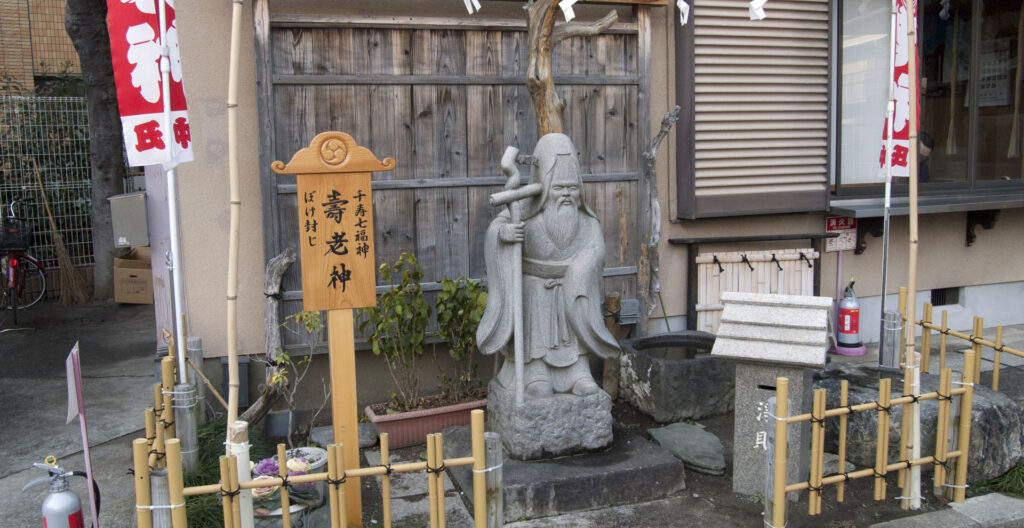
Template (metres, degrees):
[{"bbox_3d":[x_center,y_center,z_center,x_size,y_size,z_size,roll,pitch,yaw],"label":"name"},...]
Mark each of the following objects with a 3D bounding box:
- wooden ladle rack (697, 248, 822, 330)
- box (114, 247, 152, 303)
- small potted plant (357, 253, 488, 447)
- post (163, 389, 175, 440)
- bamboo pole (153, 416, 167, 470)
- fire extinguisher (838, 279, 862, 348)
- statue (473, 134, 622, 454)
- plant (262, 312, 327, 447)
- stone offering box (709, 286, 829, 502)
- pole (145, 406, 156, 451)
[{"bbox_3d":[1.605,0.202,5.397,0.934,0.577,0.070,-4,8,-18],"label":"wooden ladle rack"},{"bbox_3d":[-4.270,0.158,9.604,0.480,0.560,0.380,0,6,13],"label":"box"},{"bbox_3d":[-0.508,0.483,4.952,0.810,1.100,0.360,-4,7,-24],"label":"small potted plant"},{"bbox_3d":[-1.290,0.736,3.158,0.024,0.490,0.024,-4,8,-18],"label":"post"},{"bbox_3d":[-1.194,0.778,2.861,0.024,0.490,0.024,-4,8,-18],"label":"bamboo pole"},{"bbox_3d":[2.357,0.339,5.770,0.160,0.475,0.190,-1,7,3],"label":"fire extinguisher"},{"bbox_3d":[0.171,0.121,3.886,0.670,1.457,0.400,-4,8,-18],"label":"statue"},{"bbox_3d":[-1.165,0.670,4.504,0.340,0.838,0.290,-1,6,0],"label":"plant"},{"bbox_3d":[1.348,0.651,4.248,0.535,0.995,0.450,2,7,28],"label":"stone offering box"},{"bbox_3d":[-1.468,0.871,3.400,0.030,0.570,0.030,-1,6,0],"label":"pole"}]

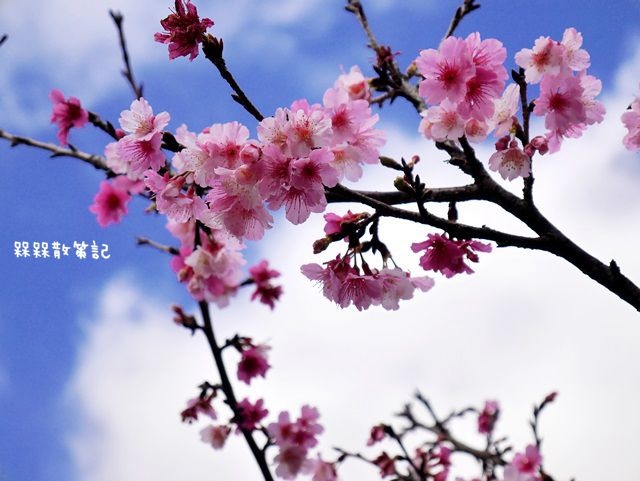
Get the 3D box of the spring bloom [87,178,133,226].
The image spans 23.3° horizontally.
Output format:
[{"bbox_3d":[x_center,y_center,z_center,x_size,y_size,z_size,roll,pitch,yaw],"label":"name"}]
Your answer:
[{"bbox_3d":[-0.121,-0.021,0.900,0.025,0.027,0.013,0,3,9],"label":"spring bloom"}]

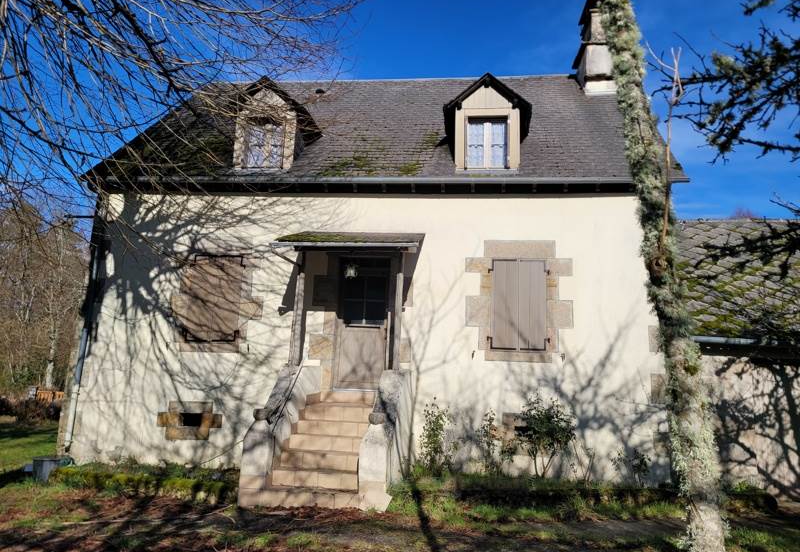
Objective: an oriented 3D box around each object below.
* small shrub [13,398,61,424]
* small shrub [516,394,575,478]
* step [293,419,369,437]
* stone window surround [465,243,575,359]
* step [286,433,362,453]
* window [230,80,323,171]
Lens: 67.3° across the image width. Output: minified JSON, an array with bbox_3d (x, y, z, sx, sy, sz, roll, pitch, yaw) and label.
[{"bbox_3d":[-12.326,4.668,20.682,1.550,0.869,1.300,1,-12,6],"label":"small shrub"},{"bbox_3d":[1.959,2.188,8.129,0.740,1.093,0.700,1,-12,6],"label":"small shrub"},{"bbox_3d":[-0.847,1.986,7.817,1.060,0.183,0.320,1,-12,6],"label":"step"},{"bbox_3d":[1.783,0.379,9.079,1.594,1.853,0.220,1,-12,6],"label":"stone window surround"},{"bbox_3d":[-0.900,2.210,7.941,1.073,0.177,0.332,1,-11,6],"label":"step"},{"bbox_3d":[-2.222,-2.427,10.636,1.300,1.622,1.400,1,-11,6],"label":"window"}]

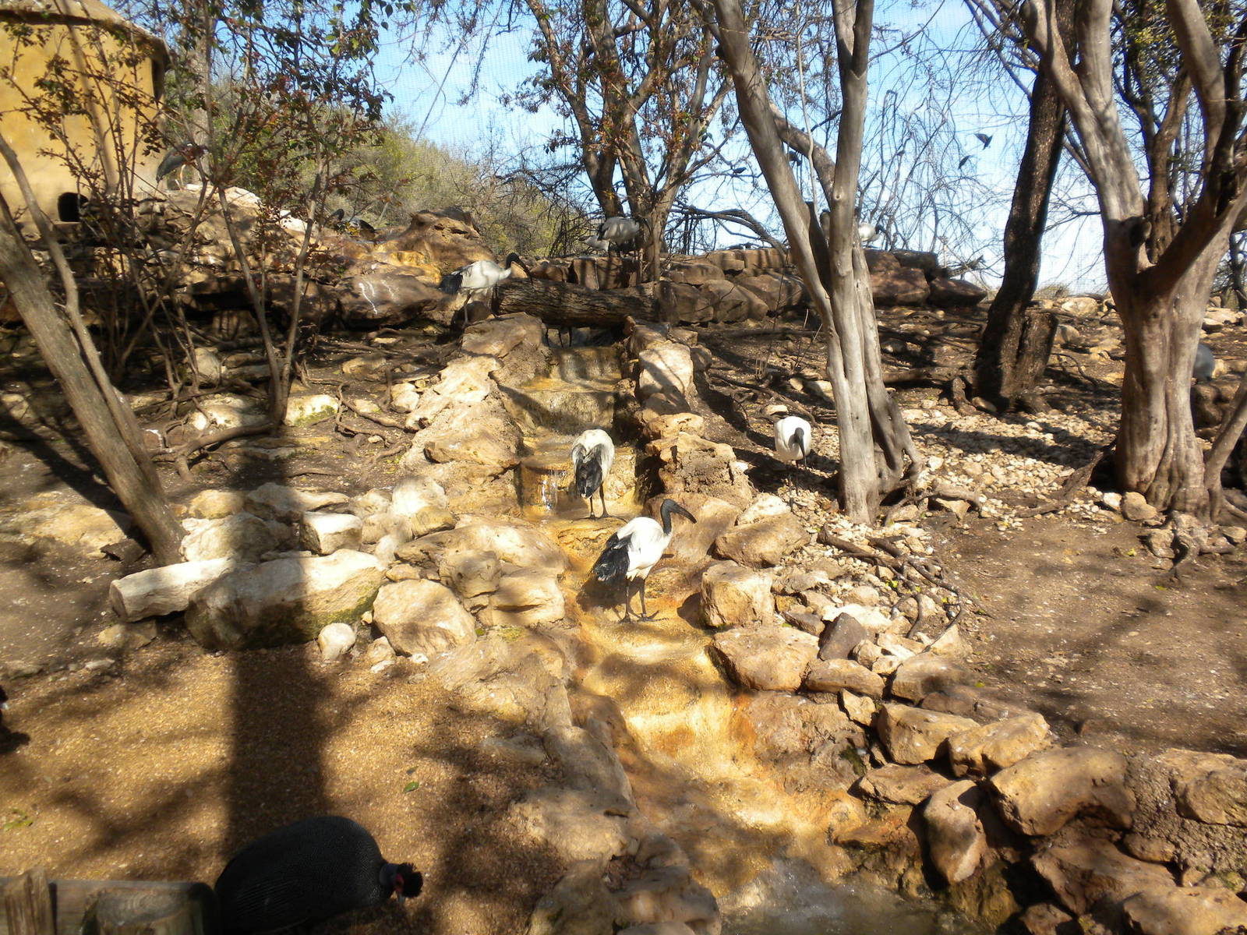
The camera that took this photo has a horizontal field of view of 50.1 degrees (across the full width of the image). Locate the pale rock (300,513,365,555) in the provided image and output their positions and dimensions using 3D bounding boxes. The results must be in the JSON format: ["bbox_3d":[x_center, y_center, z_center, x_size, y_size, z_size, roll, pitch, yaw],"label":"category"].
[{"bbox_3d":[-1.346,0.301,6.150,0.220,0.155,0.200,-6,10,-35],"label":"pale rock"}]

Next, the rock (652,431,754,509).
[{"bbox_3d":[0.385,0.017,6.500,0.488,0.362,0.391,0,7,0],"label":"rock"}]

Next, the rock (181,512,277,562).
[{"bbox_3d":[-1.954,0.347,6.600,0.460,0.250,0.340,-2,6,-17],"label":"rock"}]

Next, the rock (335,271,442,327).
[{"bbox_3d":[-1.684,-1.217,9.600,0.760,0.410,0.500,-1,6,-10],"label":"rock"}]

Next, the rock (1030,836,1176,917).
[{"bbox_3d":[1.383,1.178,3.850,0.390,0.180,0.280,1,6,5],"label":"rock"}]

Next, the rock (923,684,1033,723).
[{"bbox_3d":[1.371,0.920,5.200,0.403,0.097,0.240,2,6,20],"label":"rock"}]

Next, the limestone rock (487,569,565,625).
[{"bbox_3d":[-0.482,0.644,6.650,0.382,0.248,0.340,0,6,0],"label":"limestone rock"}]

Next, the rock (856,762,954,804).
[{"bbox_3d":[0.923,1.042,4.400,0.285,0.090,0.155,0,8,0],"label":"rock"}]

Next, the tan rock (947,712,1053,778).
[{"bbox_3d":[1.355,0.997,4.800,0.351,0.182,0.250,-3,7,-25],"label":"tan rock"}]

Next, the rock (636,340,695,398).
[{"bbox_3d":[0.277,-0.639,8.700,0.350,0.350,0.360,0,6,2],"label":"rock"}]

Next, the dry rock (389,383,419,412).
[{"bbox_3d":[-1.243,-0.401,7.600,0.165,0.155,0.140,0,8,0],"label":"dry rock"}]

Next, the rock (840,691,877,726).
[{"bbox_3d":[0.838,0.857,4.750,0.125,0.105,0.100,0,8,0],"label":"rock"}]

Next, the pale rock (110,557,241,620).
[{"bbox_3d":[-1.951,0.528,5.800,0.530,0.180,0.180,-4,9,-28],"label":"pale rock"}]

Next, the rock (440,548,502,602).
[{"bbox_3d":[-0.623,0.445,5.450,0.260,0.205,0.221,-1,7,-5],"label":"rock"}]

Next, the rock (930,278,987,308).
[{"bbox_3d":[3.256,-1.704,13.000,0.529,0.299,0.450,0,6,0],"label":"rock"}]

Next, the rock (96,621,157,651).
[{"bbox_3d":[-2.181,0.744,5.850,0.260,0.140,0.180,-2,6,-21],"label":"rock"}]

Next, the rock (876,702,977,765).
[{"bbox_3d":[1.025,0.898,4.500,0.330,0.165,0.220,3,7,28],"label":"rock"}]

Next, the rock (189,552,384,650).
[{"bbox_3d":[-1.387,0.538,5.500,0.782,0.345,0.407,-4,8,-29],"label":"rock"}]

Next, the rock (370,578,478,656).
[{"bbox_3d":[-0.923,0.695,6.200,0.449,0.331,0.380,1,6,10],"label":"rock"}]

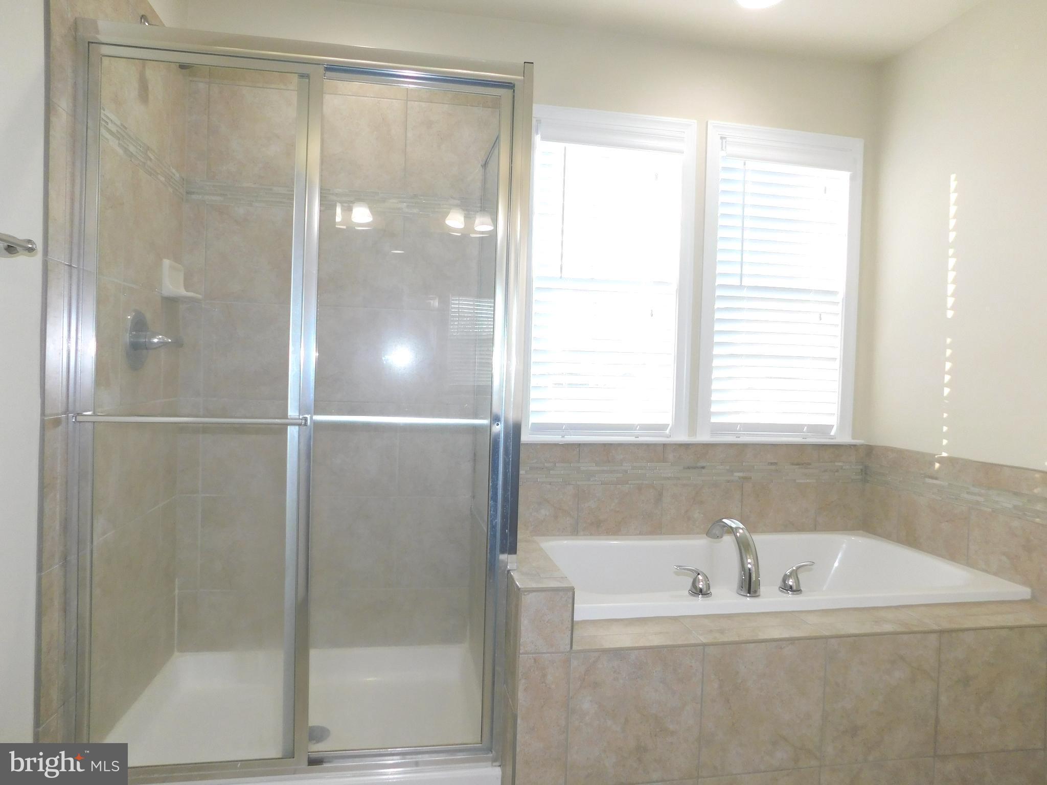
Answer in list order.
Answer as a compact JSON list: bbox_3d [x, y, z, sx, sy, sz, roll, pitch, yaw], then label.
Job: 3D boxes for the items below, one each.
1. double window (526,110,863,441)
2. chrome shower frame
[{"bbox_3d":[0.680,-0.430,2.756,1.403,1.251,0.100,1,1,-10],"label":"double window"},{"bbox_3d":[-0.530,0.053,1.727,1.065,1.805,0.080,1,1,-10],"label":"chrome shower frame"}]

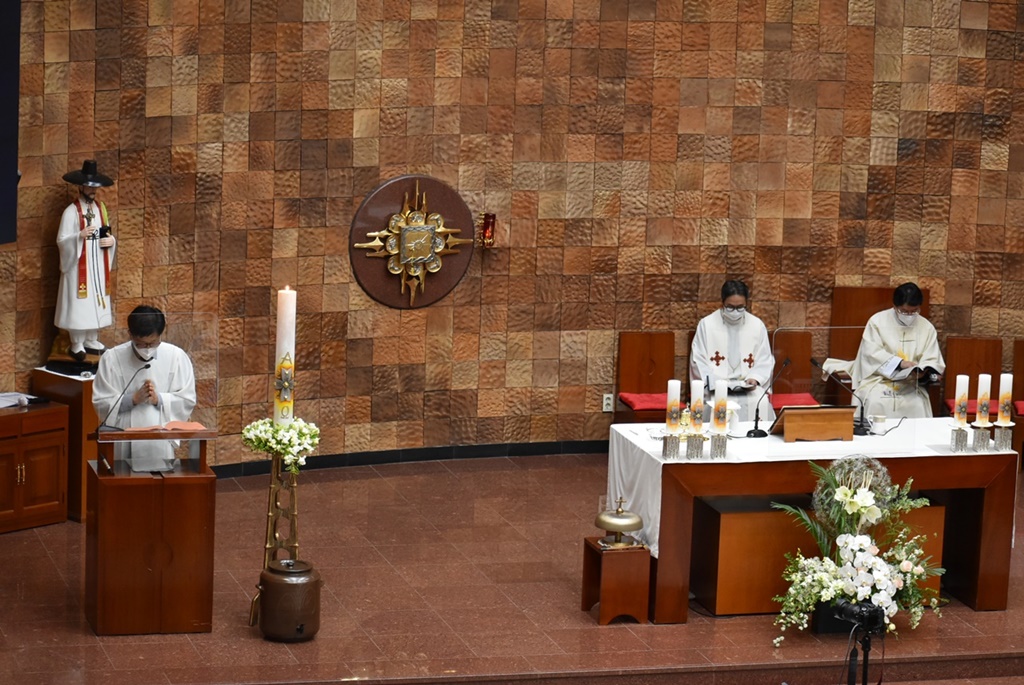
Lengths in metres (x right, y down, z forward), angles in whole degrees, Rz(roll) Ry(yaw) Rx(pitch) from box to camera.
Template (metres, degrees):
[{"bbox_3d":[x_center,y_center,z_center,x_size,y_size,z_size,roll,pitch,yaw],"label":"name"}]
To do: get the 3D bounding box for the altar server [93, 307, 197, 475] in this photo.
[{"bbox_3d":[-2.128,0.623,19.617,0.600,1.689,0.450,-1,11,-16],"label":"altar server"}]

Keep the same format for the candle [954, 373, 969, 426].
[{"bbox_3d":[2.681,0.347,20.331,0.074,0.299,0.074,2,11,0],"label":"candle"}]

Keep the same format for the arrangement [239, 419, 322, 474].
[{"bbox_3d":[-1.292,0.577,19.145,0.440,0.260,0.430,-1,11,-16],"label":"arrangement"}]

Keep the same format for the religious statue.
[{"bbox_3d":[-2.664,-0.507,21.393,0.380,1.250,0.350,-6,13,-38],"label":"religious statue"}]

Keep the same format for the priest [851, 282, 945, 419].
[{"bbox_3d":[2.682,0.254,23.815,0.647,1.355,0.758,1,11,-6],"label":"priest"}]

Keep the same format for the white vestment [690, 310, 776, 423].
[{"bbox_3d":[1.520,0.291,23.466,0.580,1.040,0.620,0,11,-13],"label":"white vestment"}]

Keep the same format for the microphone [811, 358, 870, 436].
[{"bbox_3d":[1.981,0.316,20.442,0.380,0.410,0.130,6,11,18],"label":"microphone"}]

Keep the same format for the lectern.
[{"bbox_3d":[-2.009,1.018,19.017,0.660,1.145,0.420,-1,11,-16],"label":"lectern"}]

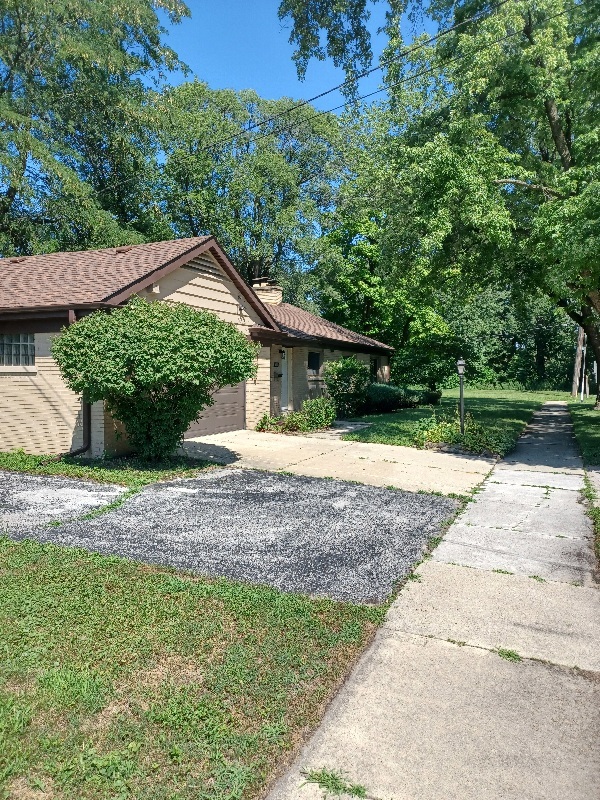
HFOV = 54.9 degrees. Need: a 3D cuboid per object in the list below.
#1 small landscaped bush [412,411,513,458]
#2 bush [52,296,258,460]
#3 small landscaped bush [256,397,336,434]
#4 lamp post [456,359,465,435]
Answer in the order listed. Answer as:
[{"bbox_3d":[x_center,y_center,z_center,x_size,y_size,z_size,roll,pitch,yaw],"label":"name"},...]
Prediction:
[{"bbox_3d":[3.200,0.605,11.181,1.600,0.660,1.700,1,2,25],"label":"small landscaped bush"},{"bbox_3d":[-2.326,-0.339,9.294,3.150,2.620,2.850,-1,2,-14],"label":"bush"},{"bbox_3d":[-0.071,0.332,13.622,1.650,0.840,0.850,1,2,25],"label":"small landscaped bush"},{"bbox_3d":[3.578,-0.057,12.807,0.200,1.740,0.200,0,2,0],"label":"lamp post"}]

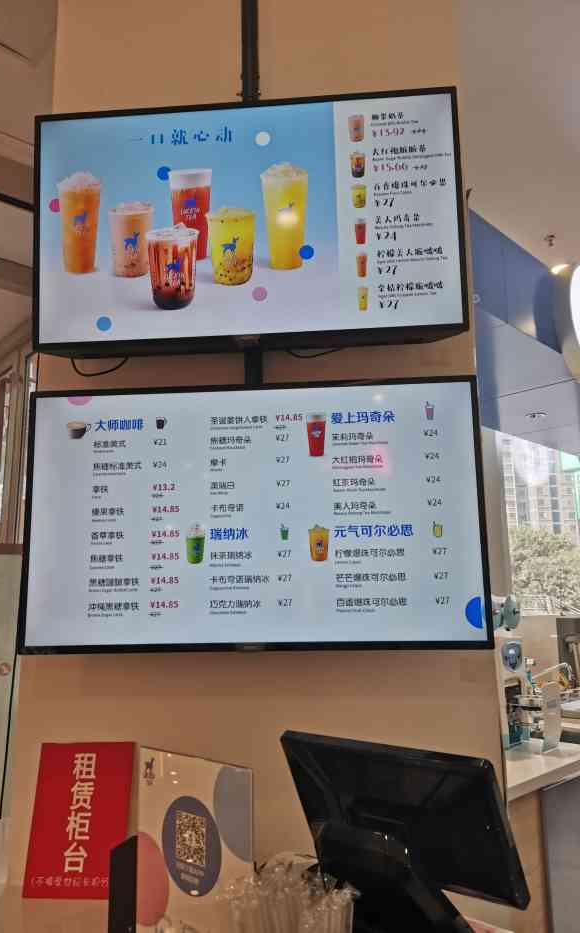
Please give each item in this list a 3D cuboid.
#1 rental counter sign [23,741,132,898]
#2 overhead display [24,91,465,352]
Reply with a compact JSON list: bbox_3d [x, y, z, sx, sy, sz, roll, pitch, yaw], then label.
[{"bbox_3d":[-0.446,0.751,1.499,0.210,0.297,0.008,-2,-24,5],"label":"rental counter sign"},{"bbox_3d":[-0.102,-0.557,1.630,0.978,0.564,0.080,-2,-6,4],"label":"overhead display"}]

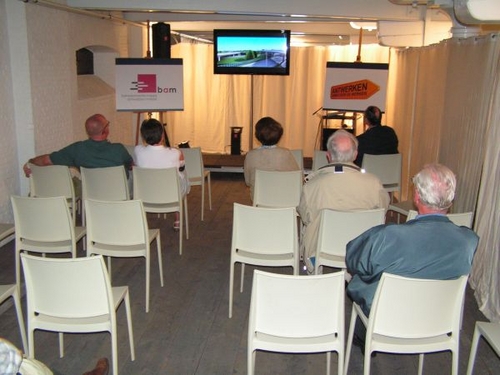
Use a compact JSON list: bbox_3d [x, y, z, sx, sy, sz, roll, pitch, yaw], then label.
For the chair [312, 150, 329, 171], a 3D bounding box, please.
[{"bbox_3d":[0.917,-0.044,6.250,0.450,0.820,0.500,0,13,0],"label":"chair"}]

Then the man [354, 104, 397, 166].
[{"bbox_3d":[1.429,-0.286,6.317,0.540,1.310,0.820,0,12,-5],"label":"man"}]

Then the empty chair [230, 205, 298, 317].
[{"bbox_3d":[0.129,0.472,3.948,0.445,0.820,0.495,2,13,8],"label":"empty chair"}]

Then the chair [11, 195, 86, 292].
[{"bbox_3d":[-1.489,0.409,4.154,0.445,0.820,0.495,1,12,2],"label":"chair"}]

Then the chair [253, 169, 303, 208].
[{"bbox_3d":[0.255,0.204,5.171,0.445,0.820,0.495,1,12,3],"label":"chair"}]

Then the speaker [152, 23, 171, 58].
[{"bbox_3d":[-1.336,-2.242,8.486,0.270,0.560,0.280,-2,13,-8],"label":"speaker"}]

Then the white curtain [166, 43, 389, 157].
[{"bbox_3d":[0.496,-1.431,9.207,3.750,1.950,0.150,2,13,6],"label":"white curtain"}]

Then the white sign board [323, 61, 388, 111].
[{"bbox_3d":[1.506,-1.416,7.774,0.910,0.680,0.040,3,13,13],"label":"white sign board"}]

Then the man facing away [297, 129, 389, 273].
[{"bbox_3d":[0.632,0.214,3.995,0.620,1.300,0.820,0,13,-2],"label":"man facing away"}]

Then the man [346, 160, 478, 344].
[{"bbox_3d":[0.769,0.468,2.969,0.640,1.290,0.820,-1,13,-9],"label":"man"}]

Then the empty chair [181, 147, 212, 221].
[{"bbox_3d":[-0.720,-0.083,6.394,0.450,0.820,0.500,2,13,8],"label":"empty chair"}]

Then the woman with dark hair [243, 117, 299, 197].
[{"bbox_3d":[0.196,-0.050,5.268,0.500,1.260,0.800,0,13,0],"label":"woman with dark hair"}]

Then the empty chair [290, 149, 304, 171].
[{"bbox_3d":[0.403,-0.061,6.380,0.445,0.820,0.495,2,12,5],"label":"empty chair"}]

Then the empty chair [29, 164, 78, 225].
[{"bbox_3d":[-1.840,0.145,5.371,0.450,0.820,0.500,2,13,9],"label":"empty chair"}]

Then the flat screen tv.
[{"bbox_3d":[0.029,-2.082,8.490,1.160,0.673,0.100,0,13,0],"label":"flat screen tv"}]

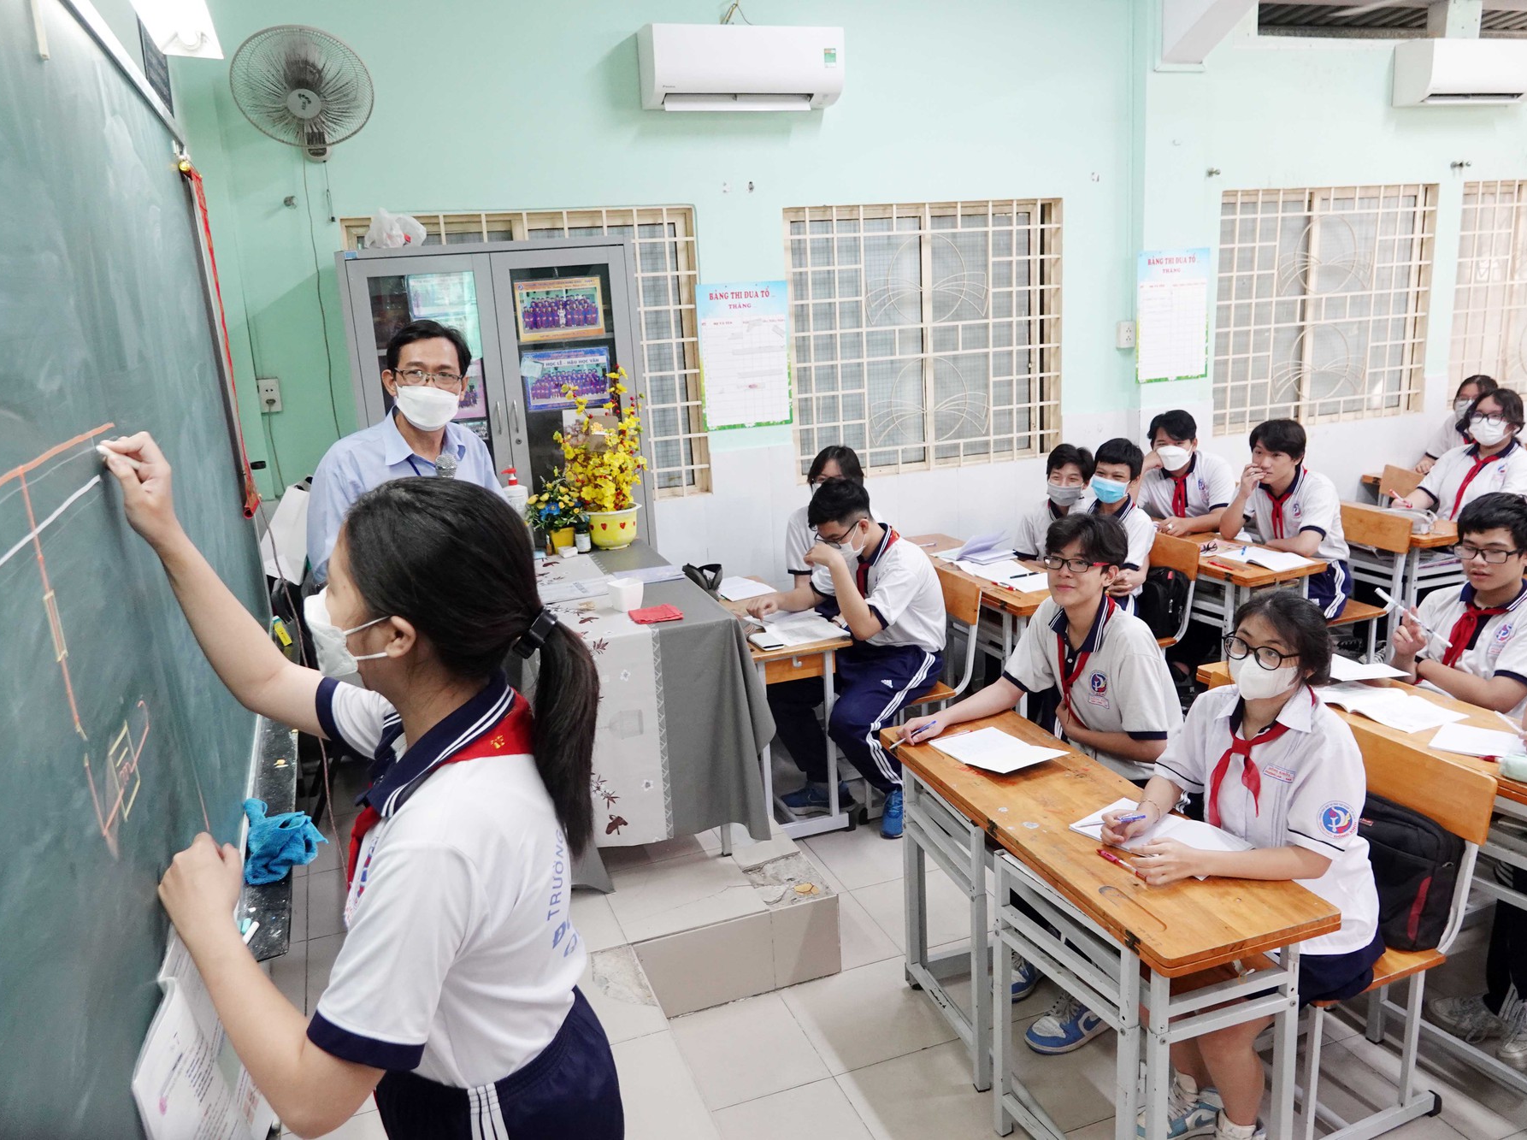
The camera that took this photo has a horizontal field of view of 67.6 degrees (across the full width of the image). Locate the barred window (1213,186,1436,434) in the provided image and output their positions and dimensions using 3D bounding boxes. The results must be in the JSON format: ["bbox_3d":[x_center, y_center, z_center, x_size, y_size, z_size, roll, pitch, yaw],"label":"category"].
[{"bbox_3d":[2.961,-1.381,6.022,1.400,1.210,0.110,-8,15,-18],"label":"barred window"}]

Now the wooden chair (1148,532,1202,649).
[{"bbox_3d":[1.492,0.293,4.769,0.460,0.830,0.390,-8,15,-18],"label":"wooden chair"}]

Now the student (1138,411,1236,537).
[{"bbox_3d":[2.006,-0.118,5.391,0.720,1.270,0.520,-12,17,-32],"label":"student"}]

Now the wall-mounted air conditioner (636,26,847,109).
[{"bbox_3d":[-0.081,-2.013,4.606,0.785,0.292,0.235,-8,15,-18],"label":"wall-mounted air conditioner"}]

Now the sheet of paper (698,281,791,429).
[{"bbox_3d":[-0.072,-0.939,5.009,0.412,0.622,0.010,-8,15,-18],"label":"sheet of paper"}]

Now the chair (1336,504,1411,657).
[{"bbox_3d":[2.511,0.167,5.038,0.460,0.830,0.390,-8,15,-18],"label":"chair"}]

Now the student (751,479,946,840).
[{"bbox_3d":[0.329,0.298,4.105,0.760,1.270,0.530,-9,15,-21],"label":"student"}]

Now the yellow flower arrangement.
[{"bbox_3d":[-0.603,-0.486,4.236,0.310,0.520,0.260,-8,15,-18],"label":"yellow flower arrangement"}]

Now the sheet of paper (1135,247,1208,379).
[{"bbox_3d":[2.006,-1.241,5.565,0.425,0.625,0.010,-8,15,-18],"label":"sheet of paper"}]

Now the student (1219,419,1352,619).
[{"bbox_3d":[2.222,-0.011,4.906,0.740,1.270,0.520,-10,15,-26],"label":"student"}]

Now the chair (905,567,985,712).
[{"bbox_3d":[0.508,0.471,4.322,0.550,0.810,0.390,-8,15,-18],"label":"chair"}]

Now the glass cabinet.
[{"bbox_3d":[-0.975,-0.267,4.402,1.010,1.870,0.430,-7,14,-13],"label":"glass cabinet"}]

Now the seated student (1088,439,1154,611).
[{"bbox_3d":[1.351,0.110,4.637,0.700,1.260,0.450,-13,17,-34],"label":"seated student"}]

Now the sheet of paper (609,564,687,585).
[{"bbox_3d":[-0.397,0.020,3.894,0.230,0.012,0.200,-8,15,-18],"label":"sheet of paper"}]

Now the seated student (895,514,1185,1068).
[{"bbox_3d":[0.773,0.521,3.000,0.750,1.320,0.580,-12,16,-31],"label":"seated student"}]

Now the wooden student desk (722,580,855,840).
[{"bbox_3d":[-0.019,0.512,4.458,0.395,0.725,1.000,-8,15,-18],"label":"wooden student desk"}]

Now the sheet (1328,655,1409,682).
[{"bbox_3d":[1.741,0.283,3.378,0.210,0.030,0.270,-8,15,-18],"label":"sheet"}]

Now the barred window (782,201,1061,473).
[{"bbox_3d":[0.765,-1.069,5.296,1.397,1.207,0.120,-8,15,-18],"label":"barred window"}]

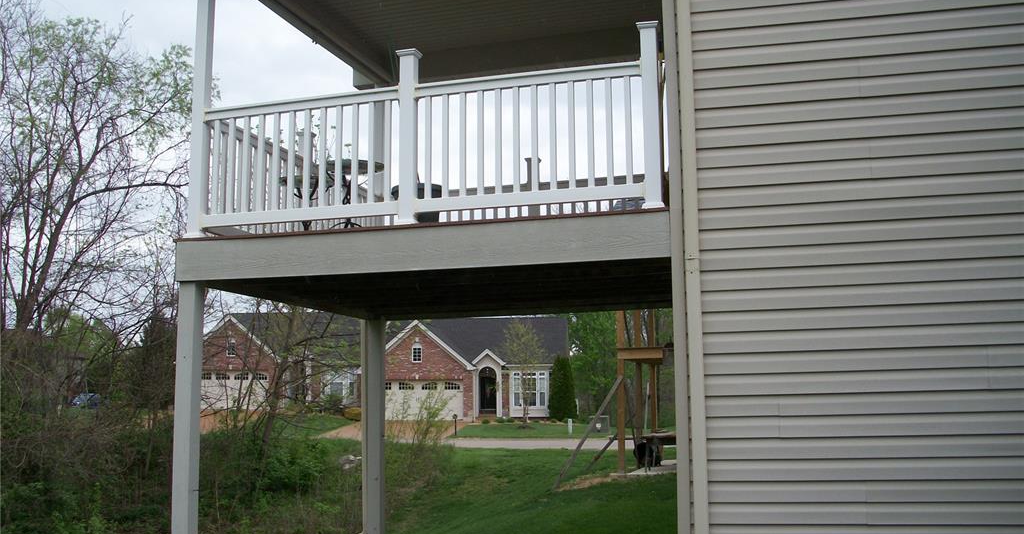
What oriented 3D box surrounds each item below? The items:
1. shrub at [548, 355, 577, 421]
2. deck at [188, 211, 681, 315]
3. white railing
[{"bbox_3d":[2.707,6.529,55.500,1.450,3.500,1.450,-1,-8,0],"label":"shrub"},{"bbox_3d":[-0.239,0.095,8.555,3.486,0.321,3.594,-3,-8,15],"label":"deck"},{"bbox_3d":[-0.628,-0.884,7.023,3.296,1.213,0.152,-3,-8,15],"label":"white railing"}]

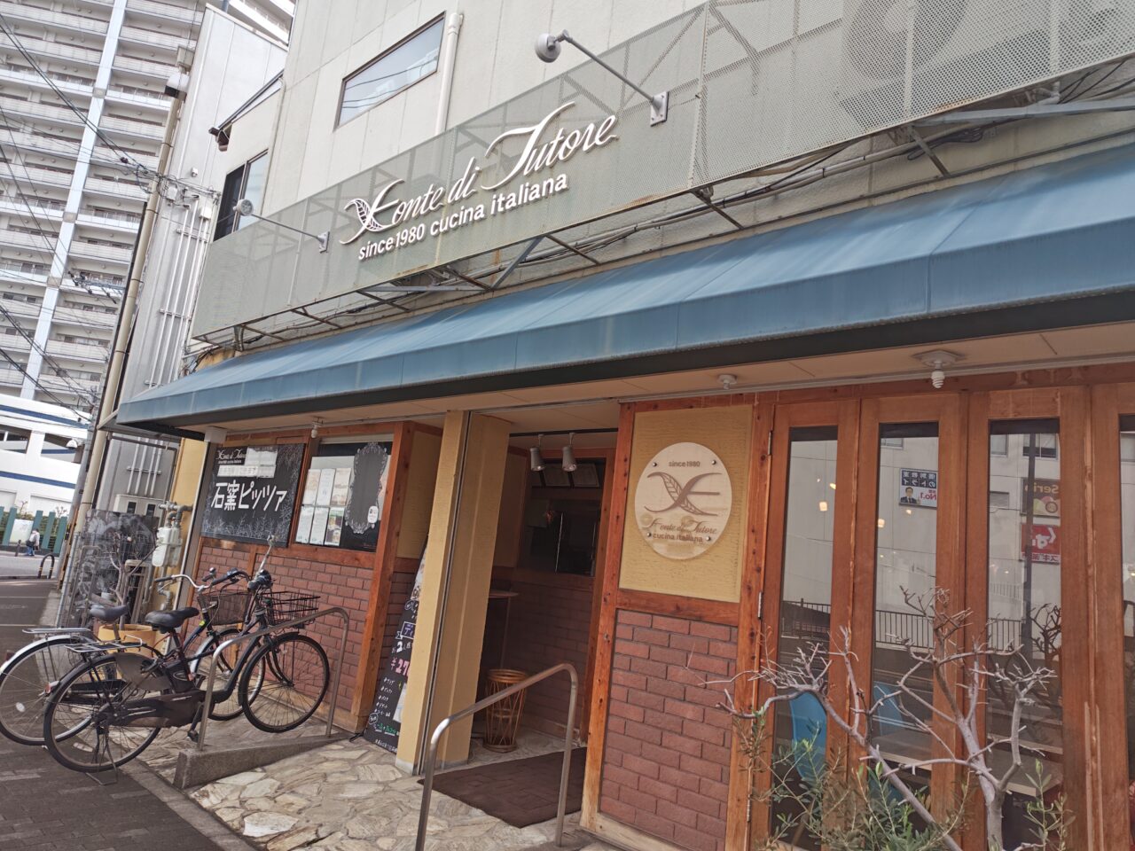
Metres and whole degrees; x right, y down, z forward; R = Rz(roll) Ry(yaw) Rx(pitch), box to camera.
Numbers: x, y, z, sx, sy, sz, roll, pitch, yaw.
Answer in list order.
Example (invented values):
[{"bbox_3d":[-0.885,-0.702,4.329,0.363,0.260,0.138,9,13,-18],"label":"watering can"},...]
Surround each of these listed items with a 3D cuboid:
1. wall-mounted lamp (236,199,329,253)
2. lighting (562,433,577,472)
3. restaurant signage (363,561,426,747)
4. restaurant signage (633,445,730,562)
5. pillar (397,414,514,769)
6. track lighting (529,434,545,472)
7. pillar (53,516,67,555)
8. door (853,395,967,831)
[{"bbox_3d":[-2.181,-1.546,5.758,0.150,0.190,0.730,-3,-14,42],"label":"wall-mounted lamp"},{"bbox_3d":[0.023,0.193,5.469,0.110,0.280,0.110,11,-11,-23],"label":"lighting"},{"bbox_3d":[-0.993,1.452,5.164,0.480,1.380,0.380,-3,-14,42],"label":"restaurant signage"},{"bbox_3d":[0.570,0.376,3.793,0.580,0.600,0.020,-3,-14,42],"label":"restaurant signage"},{"bbox_3d":[-0.723,1.044,4.958,0.180,2.240,0.430,-3,-14,42],"label":"pillar"},{"bbox_3d":[-0.214,0.207,5.683,0.110,0.280,0.110,11,-11,-23],"label":"track lighting"},{"bbox_3d":[-29.566,6.441,44.000,0.300,2.250,0.420,-3,-14,42],"label":"pillar"},{"bbox_3d":[1.344,0.881,2.986,0.420,2.060,0.050,-3,-14,42],"label":"door"}]

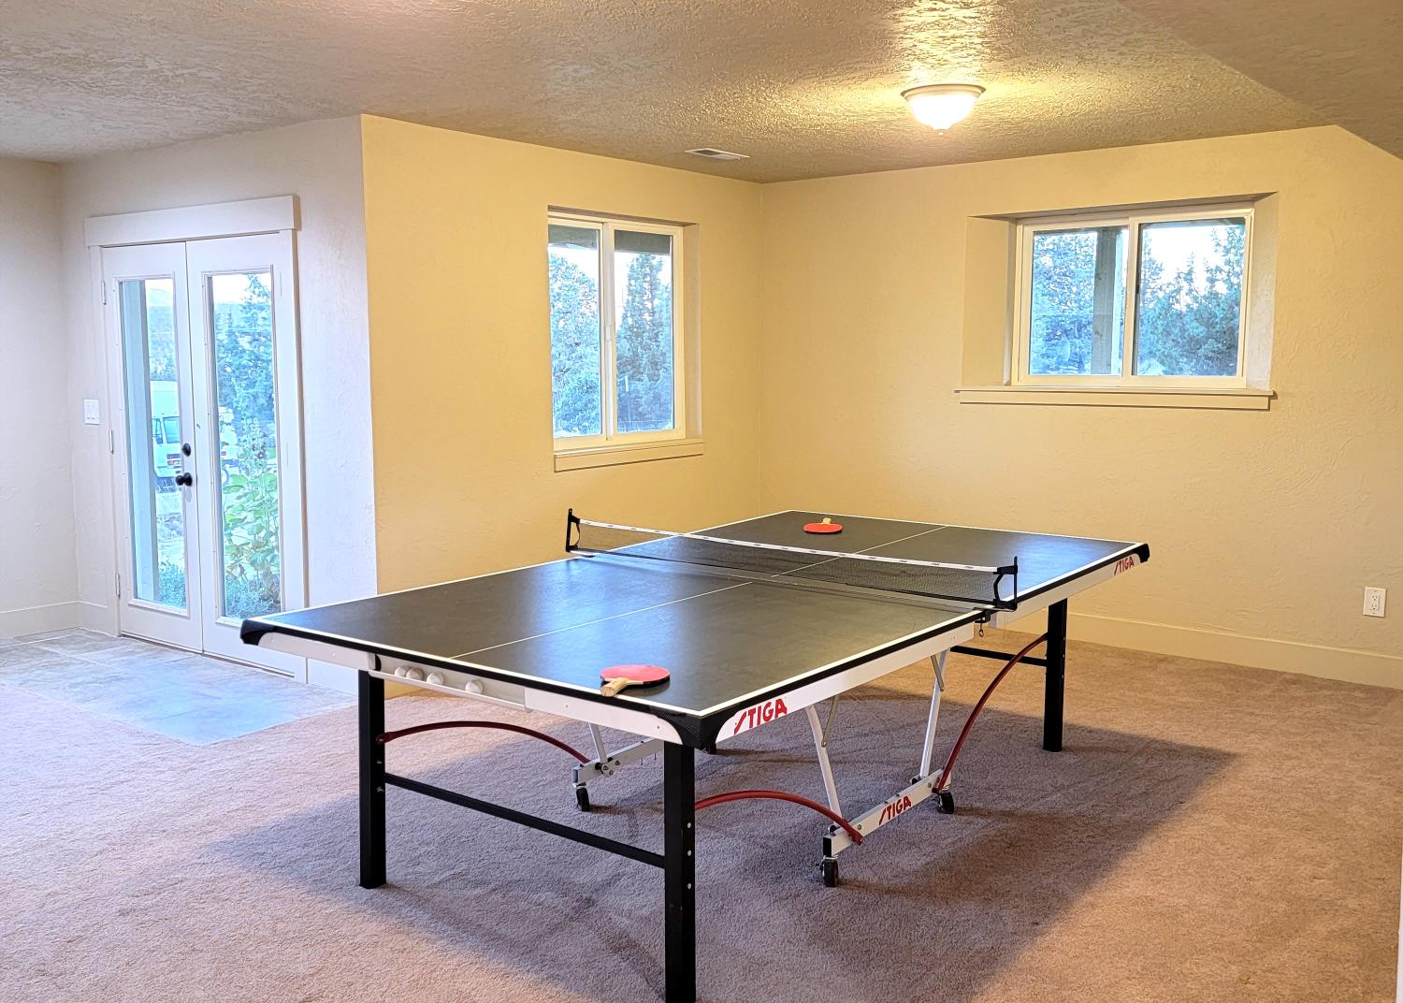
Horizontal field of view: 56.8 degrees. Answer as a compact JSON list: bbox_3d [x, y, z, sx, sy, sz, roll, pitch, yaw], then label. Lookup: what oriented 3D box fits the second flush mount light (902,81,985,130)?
[{"bbox_3d":[0.883,-1.416,4.739,0.309,0.155,0.309,5,9,36],"label":"second flush mount light"}]

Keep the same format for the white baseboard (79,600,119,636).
[{"bbox_3d":[-3.143,0.622,6.747,0.360,0.145,0.018,5,9,35],"label":"white baseboard"}]

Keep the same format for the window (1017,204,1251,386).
[{"bbox_3d":[2.179,-1.024,6.612,1.194,0.891,0.101,5,9,36],"label":"window"}]

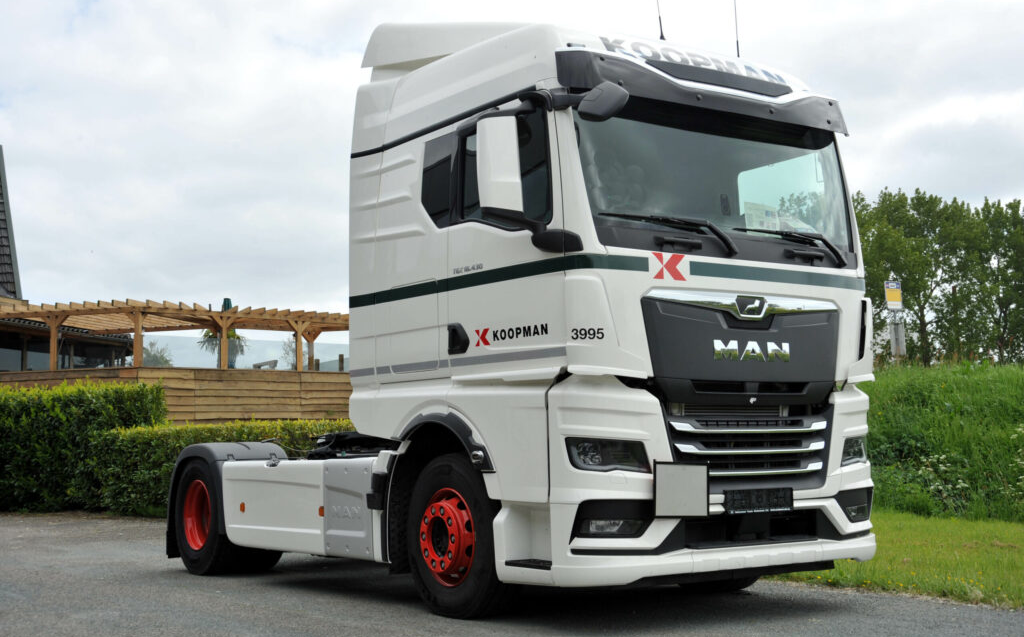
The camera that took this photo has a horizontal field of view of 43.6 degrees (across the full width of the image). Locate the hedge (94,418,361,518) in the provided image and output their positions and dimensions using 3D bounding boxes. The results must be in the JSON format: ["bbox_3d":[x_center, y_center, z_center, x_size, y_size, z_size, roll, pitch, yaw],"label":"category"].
[{"bbox_3d":[-4.187,2.313,19.513,5.494,1.400,1.000,-5,-7,33],"label":"hedge"}]

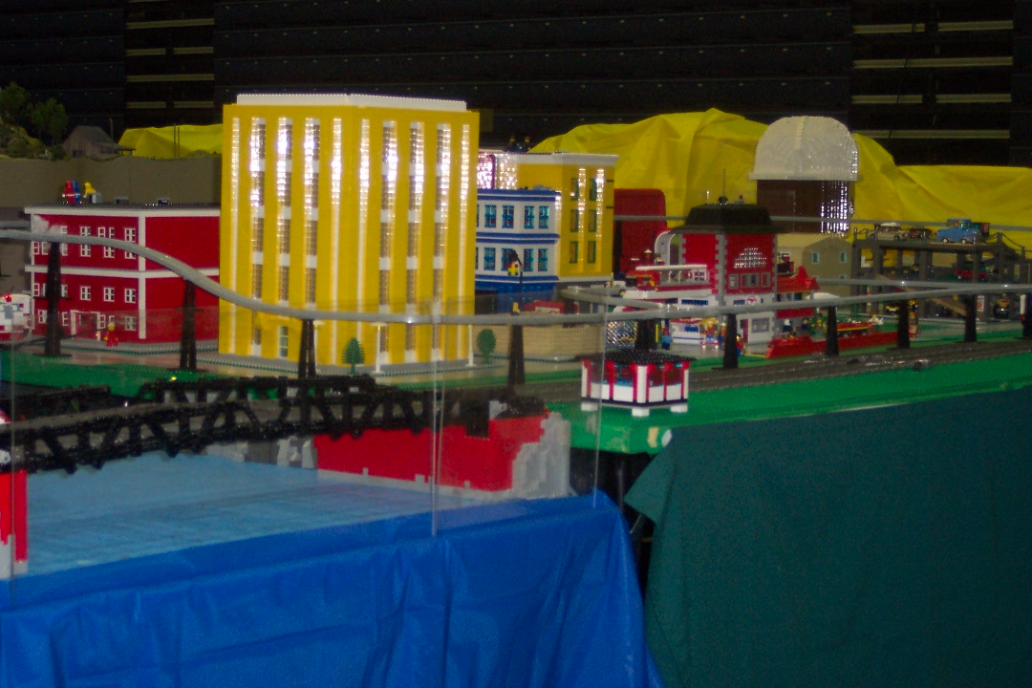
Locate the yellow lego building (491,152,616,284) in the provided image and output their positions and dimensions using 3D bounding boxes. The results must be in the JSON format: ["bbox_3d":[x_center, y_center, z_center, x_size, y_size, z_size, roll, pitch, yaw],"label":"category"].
[{"bbox_3d":[0.088,-0.267,4.880,0.200,0.315,0.200,5,6,40],"label":"yellow lego building"}]

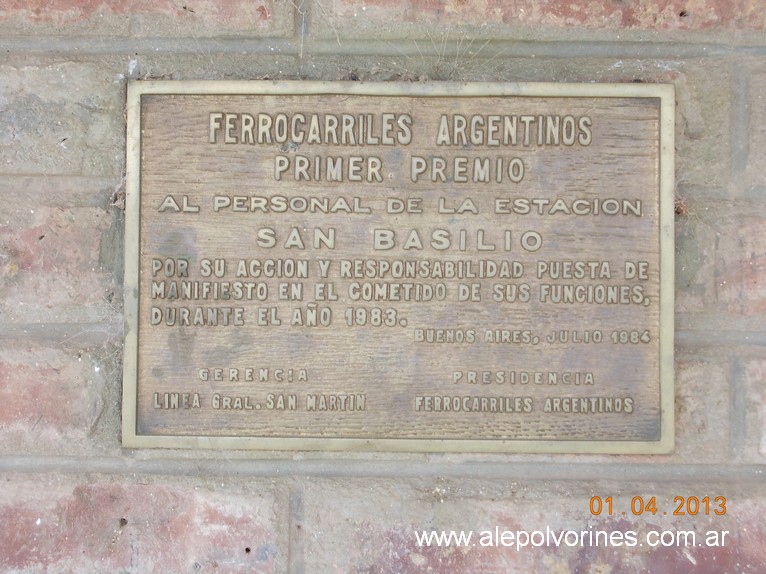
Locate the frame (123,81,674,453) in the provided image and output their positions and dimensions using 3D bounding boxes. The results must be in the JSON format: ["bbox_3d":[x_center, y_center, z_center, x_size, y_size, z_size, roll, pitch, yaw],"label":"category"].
[{"bbox_3d":[0.009,-0.011,0.865,0.300,0.201,0.016,0,-2,1],"label":"frame"}]

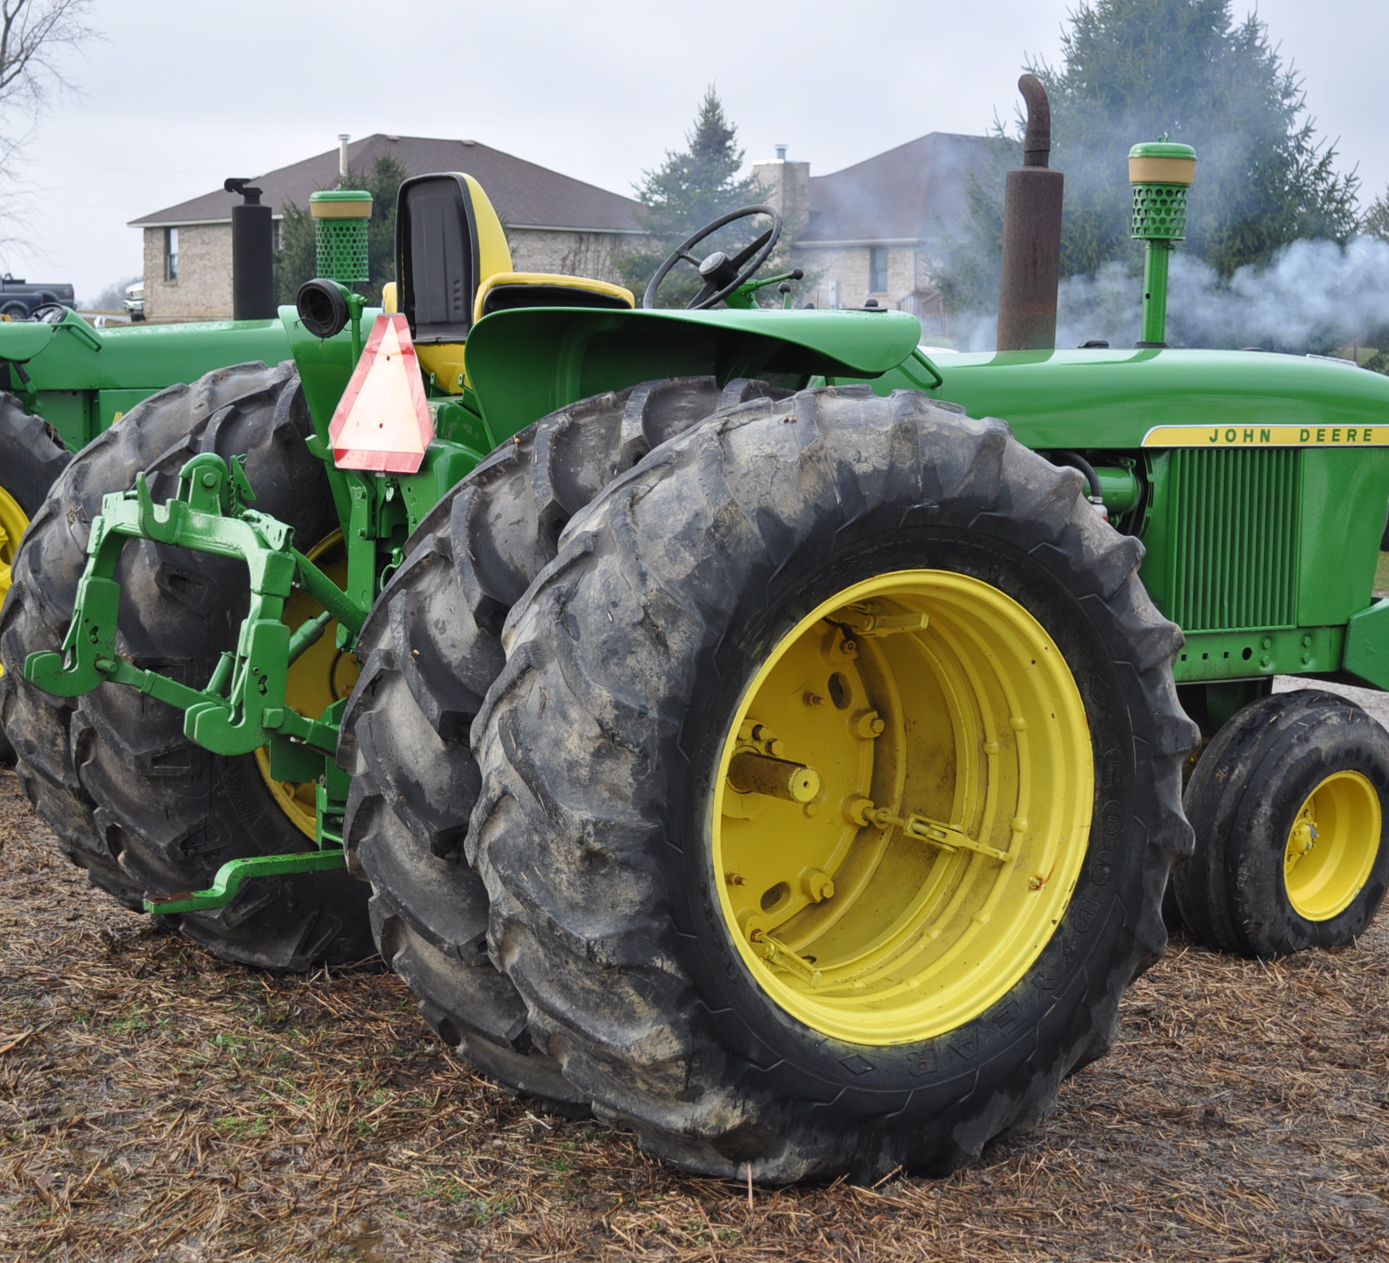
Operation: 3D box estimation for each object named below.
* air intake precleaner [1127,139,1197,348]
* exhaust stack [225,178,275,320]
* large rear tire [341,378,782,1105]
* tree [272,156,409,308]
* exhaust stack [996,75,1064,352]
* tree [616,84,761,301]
[{"bbox_3d":[1.245,-1.045,7.395,0.185,0.550,0.185,1,6,0],"label":"air intake precleaner"},{"bbox_3d":[-1.855,-1.562,11.214,0.220,0.580,0.170,-3,7,-35],"label":"exhaust stack"},{"bbox_3d":[0.017,0.250,5.806,1.600,1.560,0.460,-3,7,-33],"label":"large rear tire"},{"bbox_3d":[-7.900,-9.100,64.000,3.800,4.000,3.800,1,6,0],"label":"tree"},{"bbox_3d":[0.885,-1.085,7.150,0.165,0.710,0.155,-1,6,-17],"label":"exhaust stack"},{"bbox_3d":[0.500,-11.700,75.000,4.800,6.400,4.800,1,6,0],"label":"tree"}]

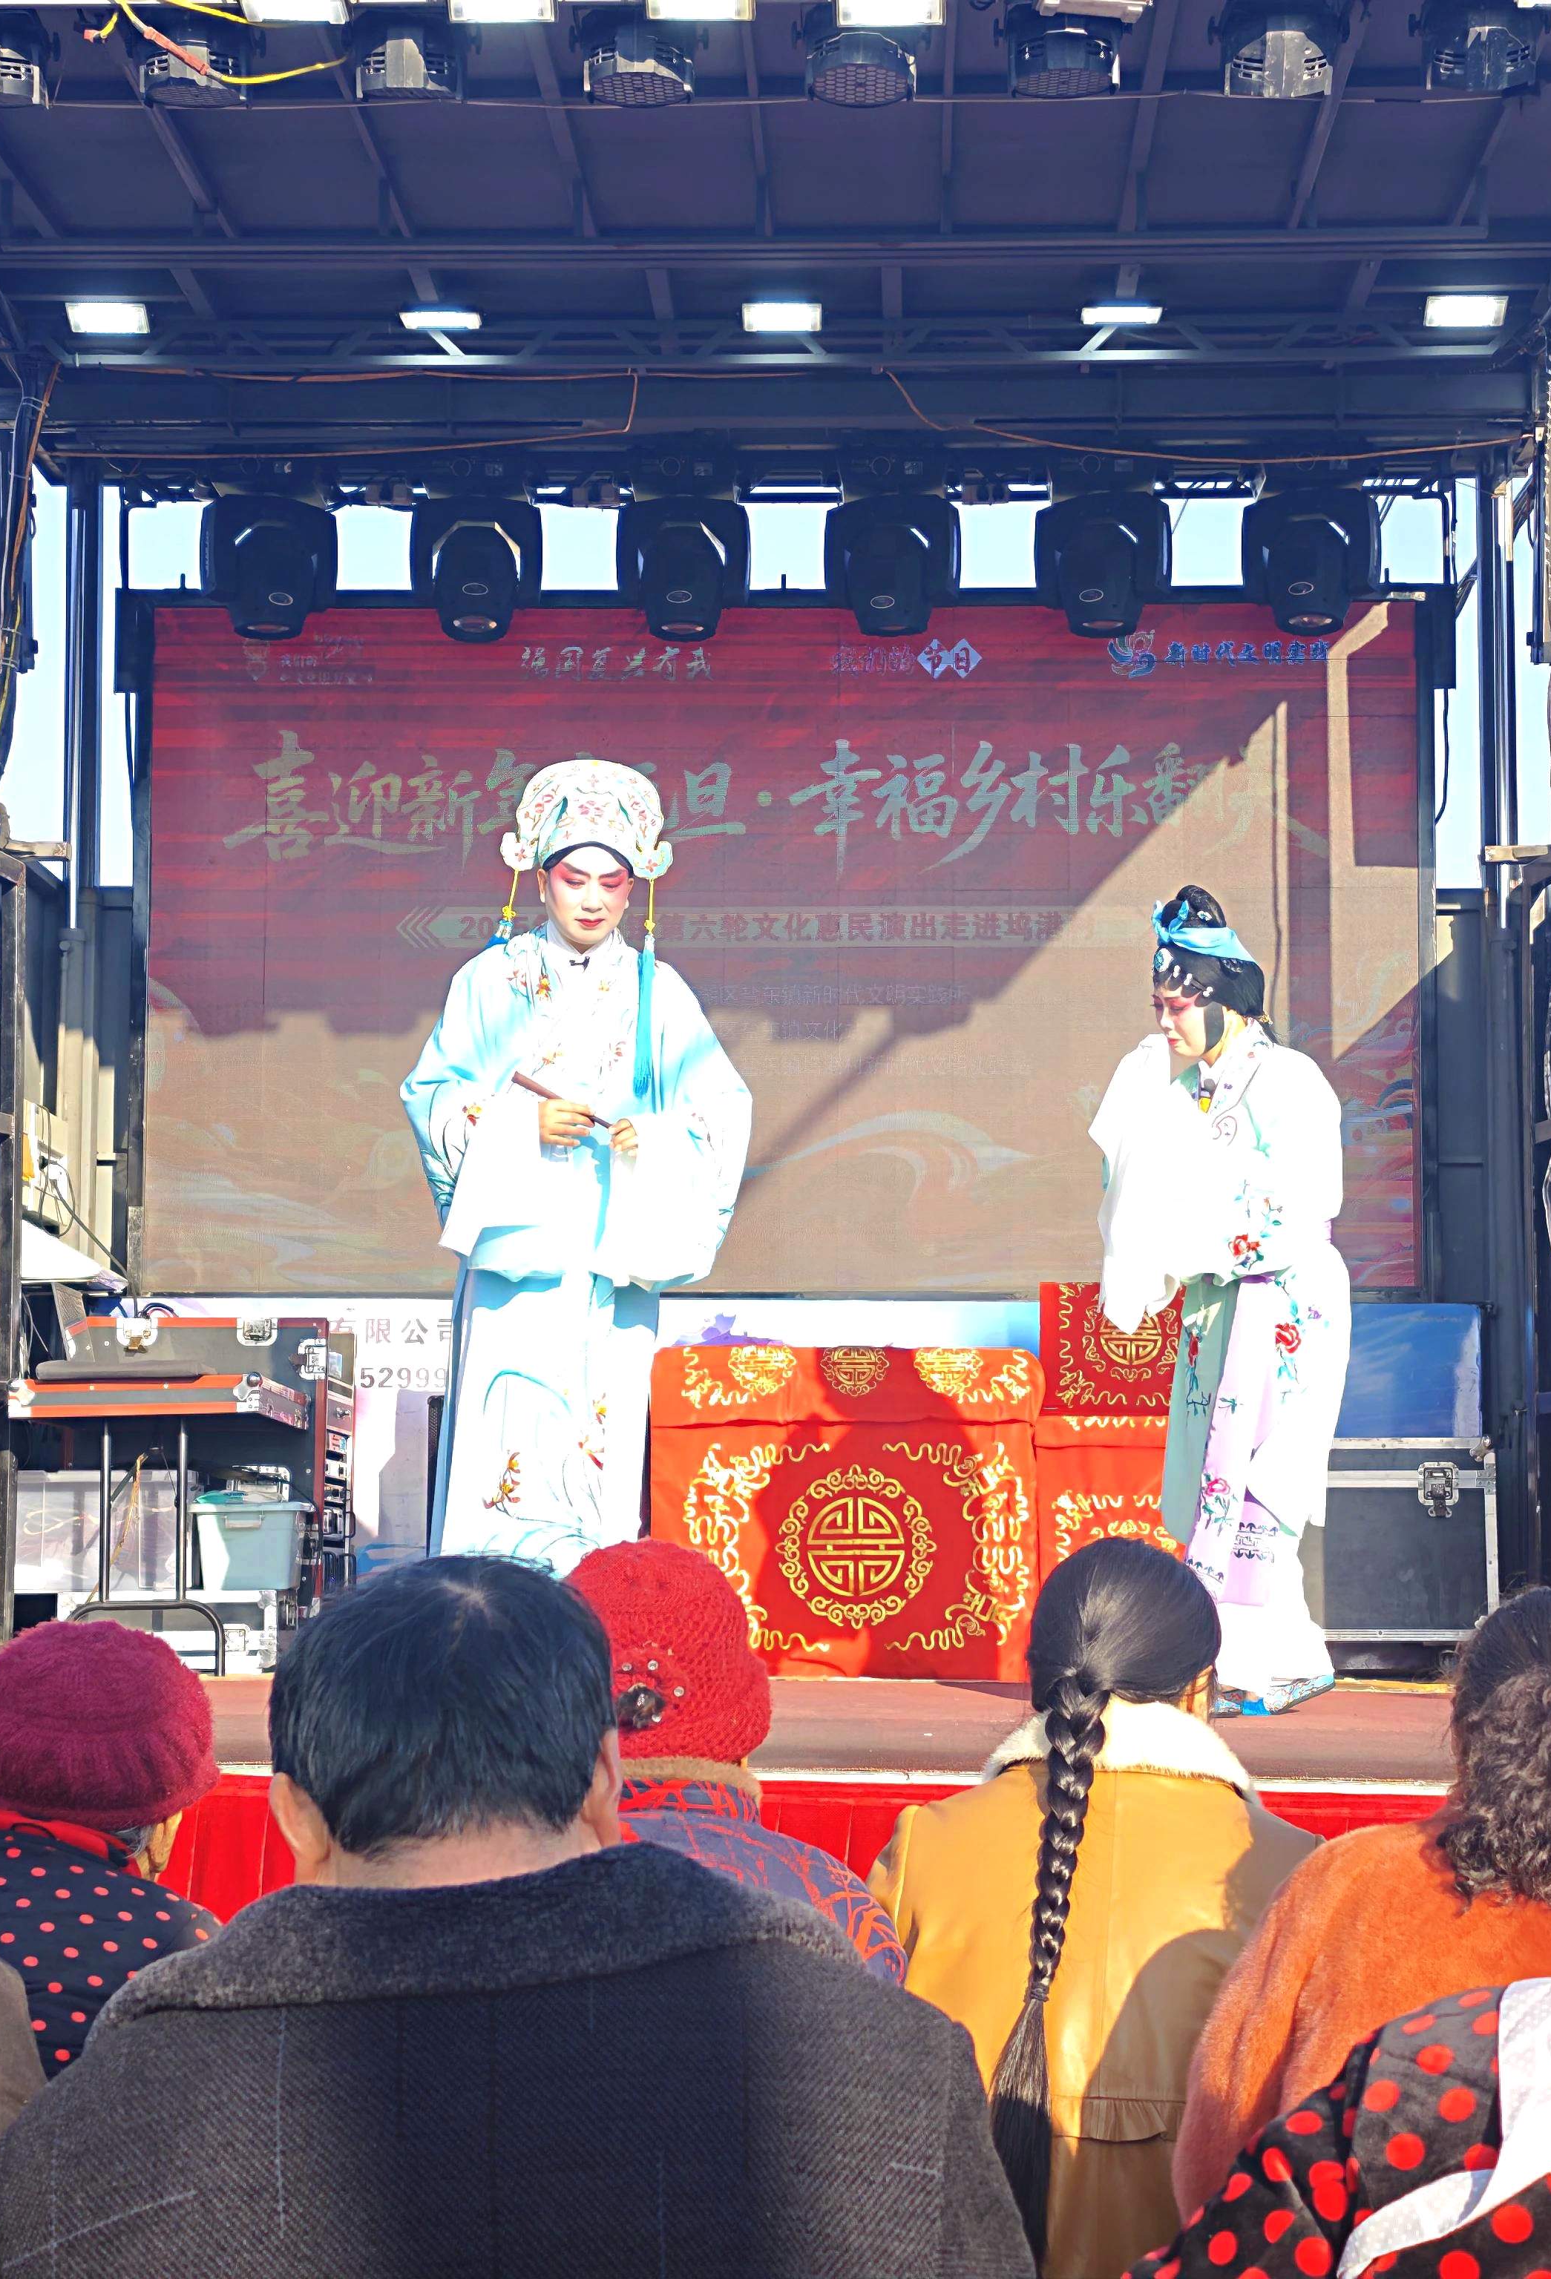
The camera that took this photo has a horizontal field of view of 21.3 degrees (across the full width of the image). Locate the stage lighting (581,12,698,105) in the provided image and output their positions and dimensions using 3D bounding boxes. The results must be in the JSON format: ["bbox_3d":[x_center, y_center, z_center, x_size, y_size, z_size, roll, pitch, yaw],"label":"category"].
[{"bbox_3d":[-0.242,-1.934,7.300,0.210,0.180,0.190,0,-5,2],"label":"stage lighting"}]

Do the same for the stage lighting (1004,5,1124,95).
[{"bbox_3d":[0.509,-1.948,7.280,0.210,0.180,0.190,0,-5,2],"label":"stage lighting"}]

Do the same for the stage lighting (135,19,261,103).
[{"bbox_3d":[-1.030,-1.926,7.350,0.210,0.160,0.180,0,5,0],"label":"stage lighting"}]

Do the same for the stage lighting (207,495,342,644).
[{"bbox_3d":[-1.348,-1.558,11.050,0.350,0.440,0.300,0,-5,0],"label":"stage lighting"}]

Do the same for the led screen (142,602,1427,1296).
[{"bbox_3d":[0.026,-0.534,11.520,3.580,1.960,0.130,0,-5,1],"label":"led screen"}]

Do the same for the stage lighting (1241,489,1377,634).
[{"bbox_3d":[1.376,-1.492,10.650,0.325,0.370,0.280,0,-5,1],"label":"stage lighting"}]

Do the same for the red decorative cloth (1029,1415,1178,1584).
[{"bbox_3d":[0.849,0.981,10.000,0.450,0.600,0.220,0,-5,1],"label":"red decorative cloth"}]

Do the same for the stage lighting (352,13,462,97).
[{"bbox_3d":[-0.658,-1.939,7.350,0.210,0.160,0.180,0,12,0],"label":"stage lighting"}]

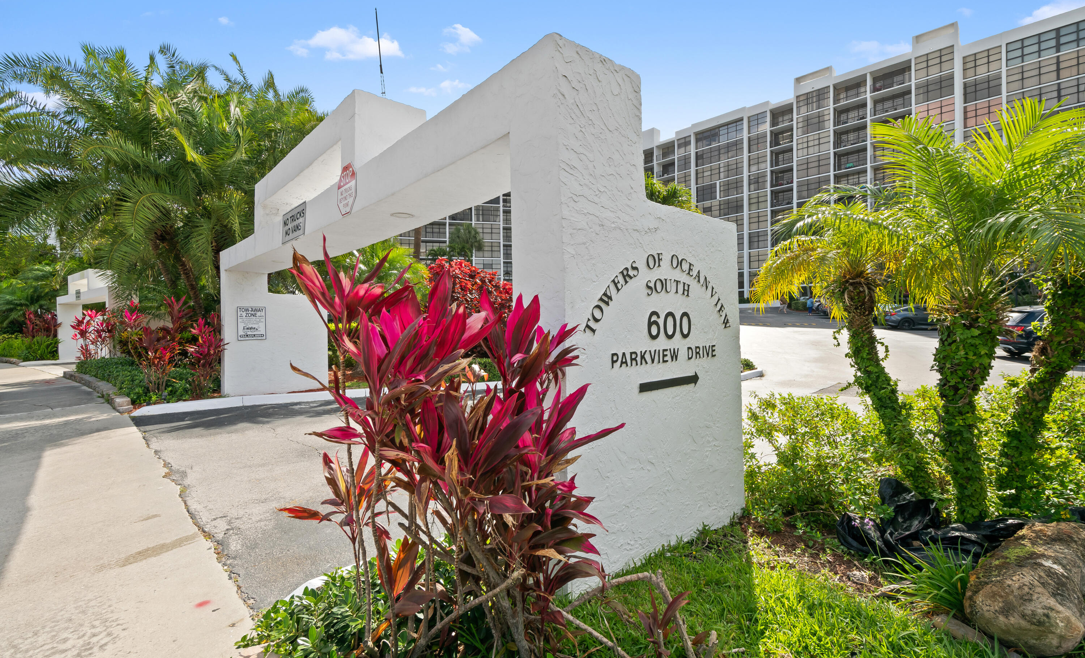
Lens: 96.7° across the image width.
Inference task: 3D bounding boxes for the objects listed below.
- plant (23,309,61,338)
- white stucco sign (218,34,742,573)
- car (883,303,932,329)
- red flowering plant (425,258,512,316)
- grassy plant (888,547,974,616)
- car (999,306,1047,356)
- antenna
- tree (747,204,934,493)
[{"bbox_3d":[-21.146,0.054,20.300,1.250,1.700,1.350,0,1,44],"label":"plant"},{"bbox_3d":[-2.283,-0.310,6.372,1.870,3.560,9.120,-2,1,-42],"label":"white stucco sign"},{"bbox_3d":[22.334,-0.714,27.406,4.660,1.430,1.820,-1,1,30],"label":"car"},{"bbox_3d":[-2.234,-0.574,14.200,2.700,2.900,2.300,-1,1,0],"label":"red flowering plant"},{"bbox_3d":[2.011,1.301,2.500,0.400,0.300,0.380,0,1,39],"label":"grassy plant"},{"bbox_3d":[17.079,0.041,14.780,4.660,1.670,1.900,-1,1,18],"label":"car"},{"bbox_3d":[-1.683,-2.853,5.000,0.035,0.940,0.035,-5,0,0],"label":"antenna"},{"bbox_3d":[2.344,0.191,3.750,1.300,2.250,1.250,-1,1,32],"label":"tree"}]

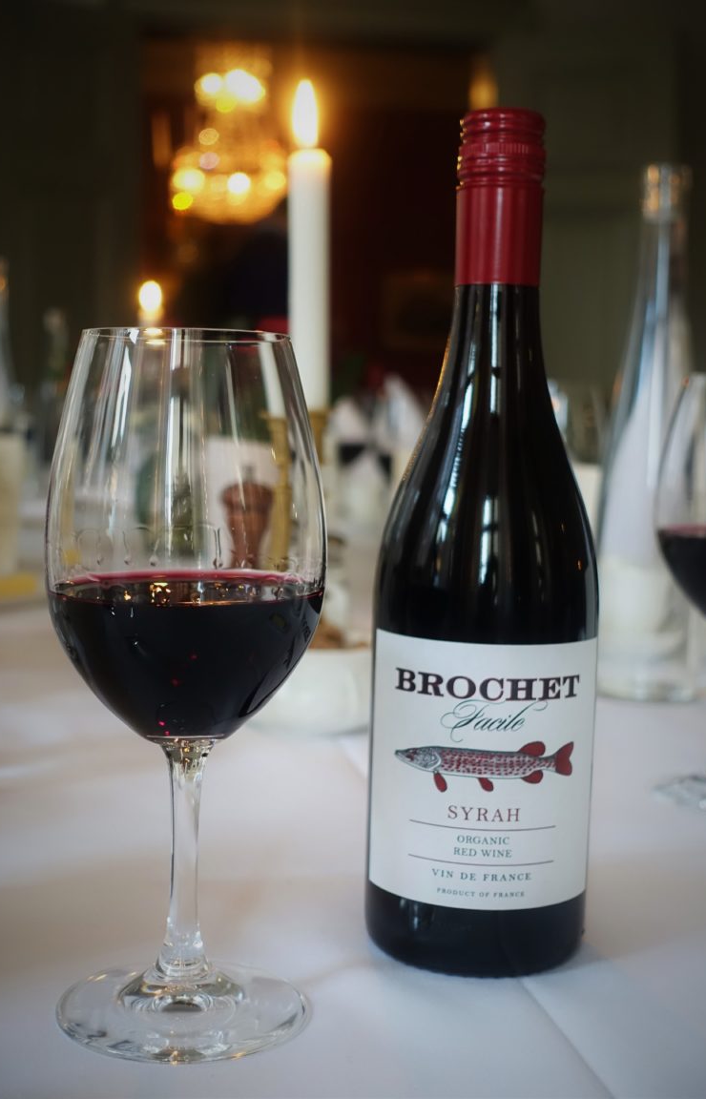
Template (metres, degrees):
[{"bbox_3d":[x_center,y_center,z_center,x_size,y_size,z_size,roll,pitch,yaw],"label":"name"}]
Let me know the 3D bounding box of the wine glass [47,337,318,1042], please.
[{"bbox_3d":[-0.053,0.041,0.470,0.086,0.215,0.086,1,5,0],"label":"wine glass"}]

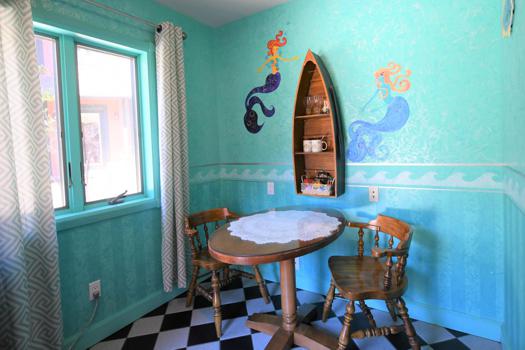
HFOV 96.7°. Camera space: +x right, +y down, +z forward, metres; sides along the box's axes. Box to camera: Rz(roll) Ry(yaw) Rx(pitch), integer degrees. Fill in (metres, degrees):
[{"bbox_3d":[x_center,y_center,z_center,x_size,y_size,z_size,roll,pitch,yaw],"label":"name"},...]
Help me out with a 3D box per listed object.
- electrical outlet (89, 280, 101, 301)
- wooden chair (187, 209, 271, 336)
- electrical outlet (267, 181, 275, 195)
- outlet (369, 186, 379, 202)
[{"bbox_3d":[-1.156,0.797,1.610,0.012,0.115,0.071,1,5,36],"label":"electrical outlet"},{"bbox_3d":[-0.316,0.720,1.934,0.530,0.760,0.540,1,5,42],"label":"wooden chair"},{"bbox_3d":[0.079,0.128,2.180,0.071,0.115,0.010,0,5,30],"label":"electrical outlet"},{"bbox_3d":[0.845,0.146,1.765,0.071,0.115,0.010,0,5,30],"label":"outlet"}]

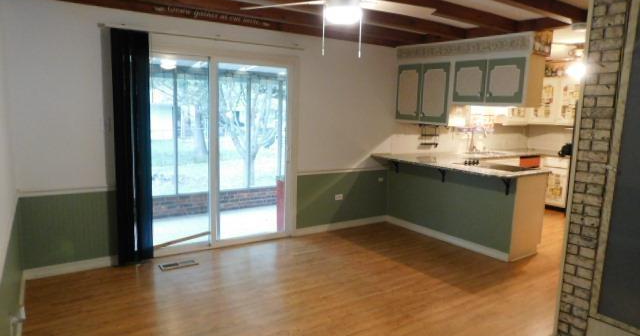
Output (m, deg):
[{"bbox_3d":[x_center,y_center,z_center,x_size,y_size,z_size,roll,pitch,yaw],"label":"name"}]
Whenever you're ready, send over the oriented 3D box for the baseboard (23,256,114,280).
[{"bbox_3d":[-2.150,0.869,3.696,0.696,0.089,0.018,-4,9,-33],"label":"baseboard"}]

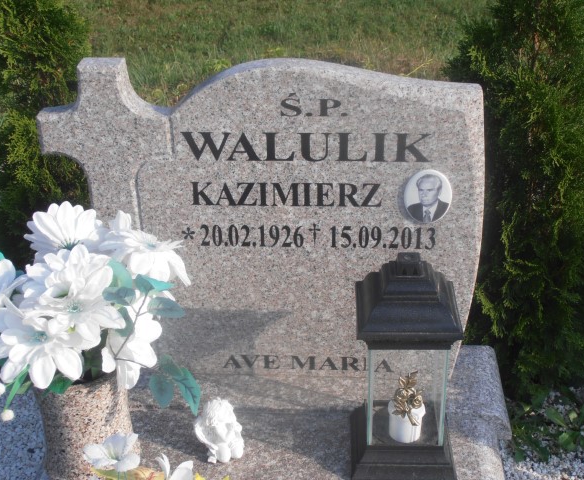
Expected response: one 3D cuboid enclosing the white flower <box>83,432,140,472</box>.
[{"bbox_3d":[-0.254,0.301,1.490,0.078,0.050,0.050,-1,60,-1],"label":"white flower"}]

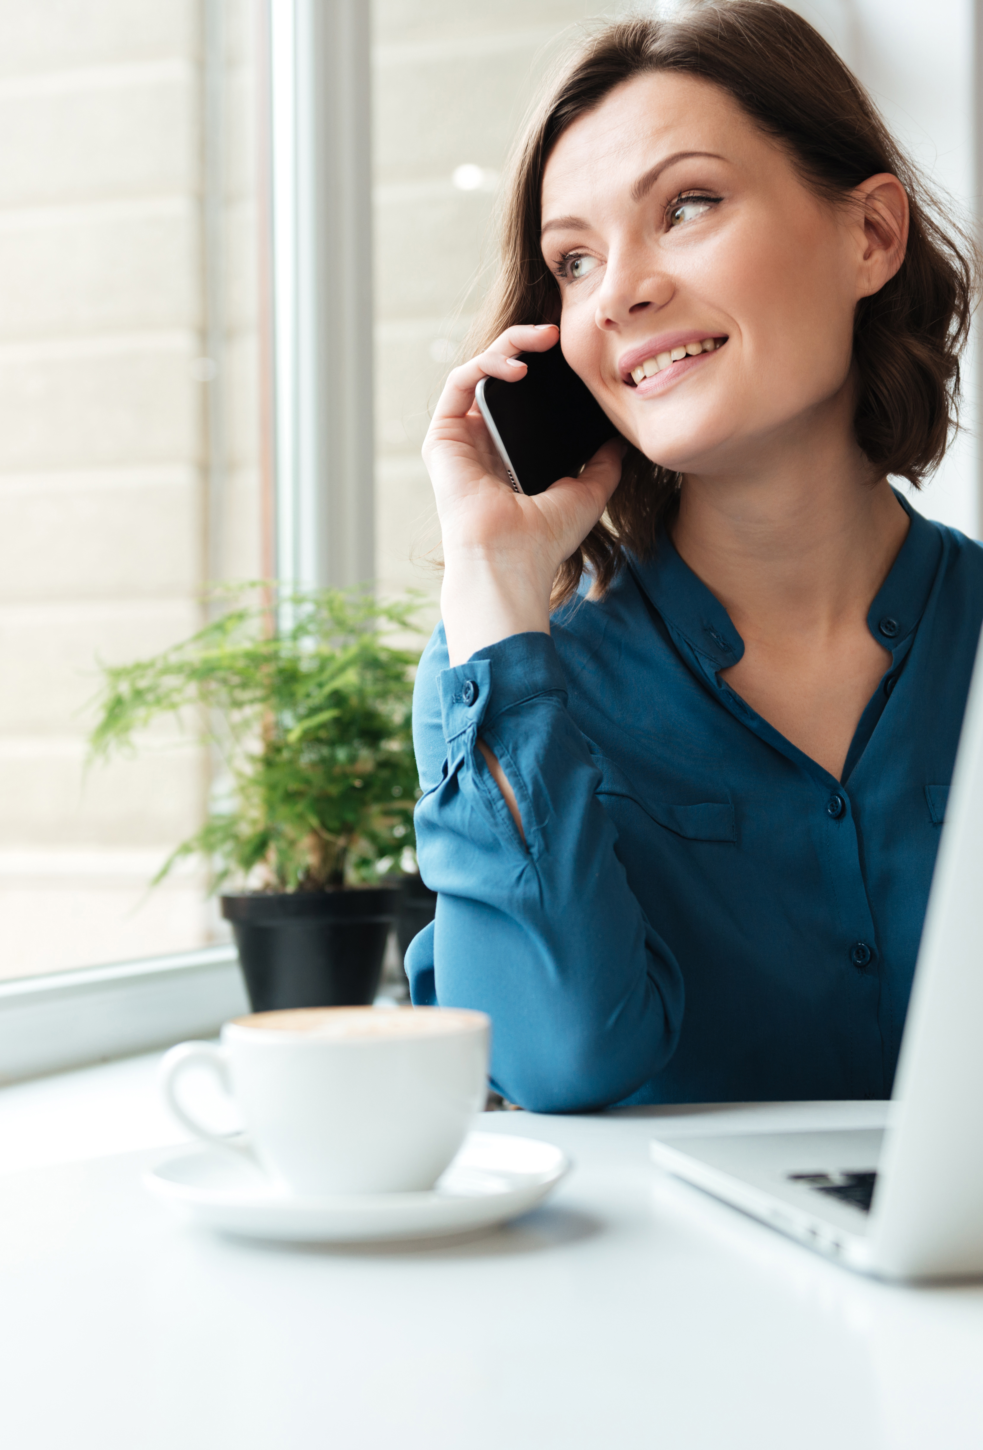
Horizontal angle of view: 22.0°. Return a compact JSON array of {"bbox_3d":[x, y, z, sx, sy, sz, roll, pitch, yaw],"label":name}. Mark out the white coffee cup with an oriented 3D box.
[{"bbox_3d":[-0.055,0.127,0.832,0.109,0.058,0.088,-1,0,-4],"label":"white coffee cup"}]

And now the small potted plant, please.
[{"bbox_3d":[-0.158,0.057,1.720,0.232,0.302,0.210,-1,0,0],"label":"small potted plant"}]

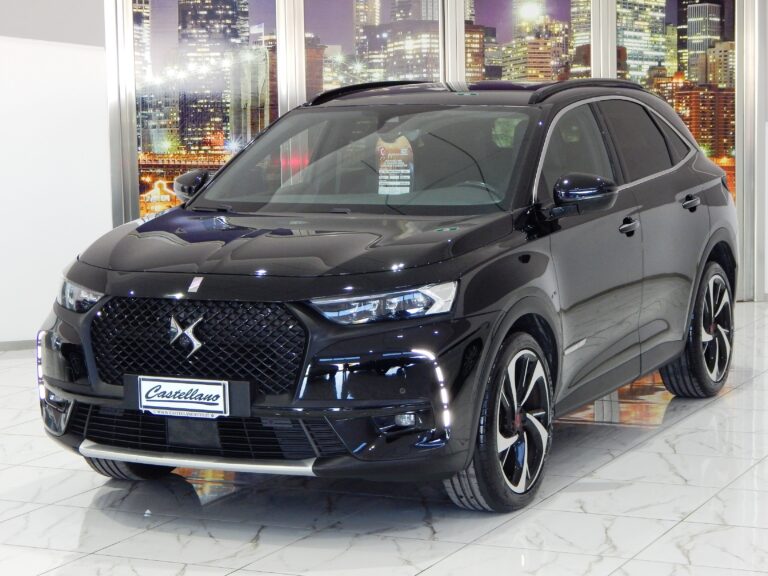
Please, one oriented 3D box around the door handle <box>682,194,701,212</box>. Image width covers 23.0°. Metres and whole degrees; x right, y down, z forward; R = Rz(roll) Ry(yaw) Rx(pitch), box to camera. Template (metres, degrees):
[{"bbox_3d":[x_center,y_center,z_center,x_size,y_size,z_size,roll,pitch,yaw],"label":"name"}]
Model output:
[{"bbox_3d":[1.473,-0.401,9.041,0.060,0.075,0.220,2,7,25],"label":"door handle"}]

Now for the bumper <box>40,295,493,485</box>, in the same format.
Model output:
[{"bbox_3d":[-0.569,0.333,6.913,1.870,0.650,0.630,2,7,25],"label":"bumper"}]

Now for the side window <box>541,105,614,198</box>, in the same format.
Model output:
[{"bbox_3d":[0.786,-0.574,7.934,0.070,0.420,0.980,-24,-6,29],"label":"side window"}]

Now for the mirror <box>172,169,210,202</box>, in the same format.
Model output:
[{"bbox_3d":[-0.848,-0.453,8.421,0.270,0.170,0.200,2,7,25],"label":"mirror"}]

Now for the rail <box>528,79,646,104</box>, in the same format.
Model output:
[{"bbox_3d":[0.972,-0.912,8.719,0.080,0.100,1.700,2,7,25],"label":"rail"}]

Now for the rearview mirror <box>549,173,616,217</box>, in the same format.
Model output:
[{"bbox_3d":[0.821,-0.389,7.626,0.270,0.170,0.200,2,7,25],"label":"rearview mirror"}]

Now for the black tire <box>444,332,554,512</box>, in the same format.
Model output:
[{"bbox_3d":[0.426,0.494,7.140,0.235,0.715,0.715,2,7,25],"label":"black tire"}]

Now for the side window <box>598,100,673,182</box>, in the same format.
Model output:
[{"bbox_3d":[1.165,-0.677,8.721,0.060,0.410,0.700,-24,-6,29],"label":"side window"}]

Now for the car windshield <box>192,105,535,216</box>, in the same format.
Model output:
[{"bbox_3d":[-0.039,-0.532,7.961,1.480,0.130,0.970,2,36,25],"label":"car windshield"}]

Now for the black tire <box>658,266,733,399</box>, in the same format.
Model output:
[{"bbox_3d":[1.596,0.203,9.598,0.235,0.715,0.715,2,7,25],"label":"black tire"}]

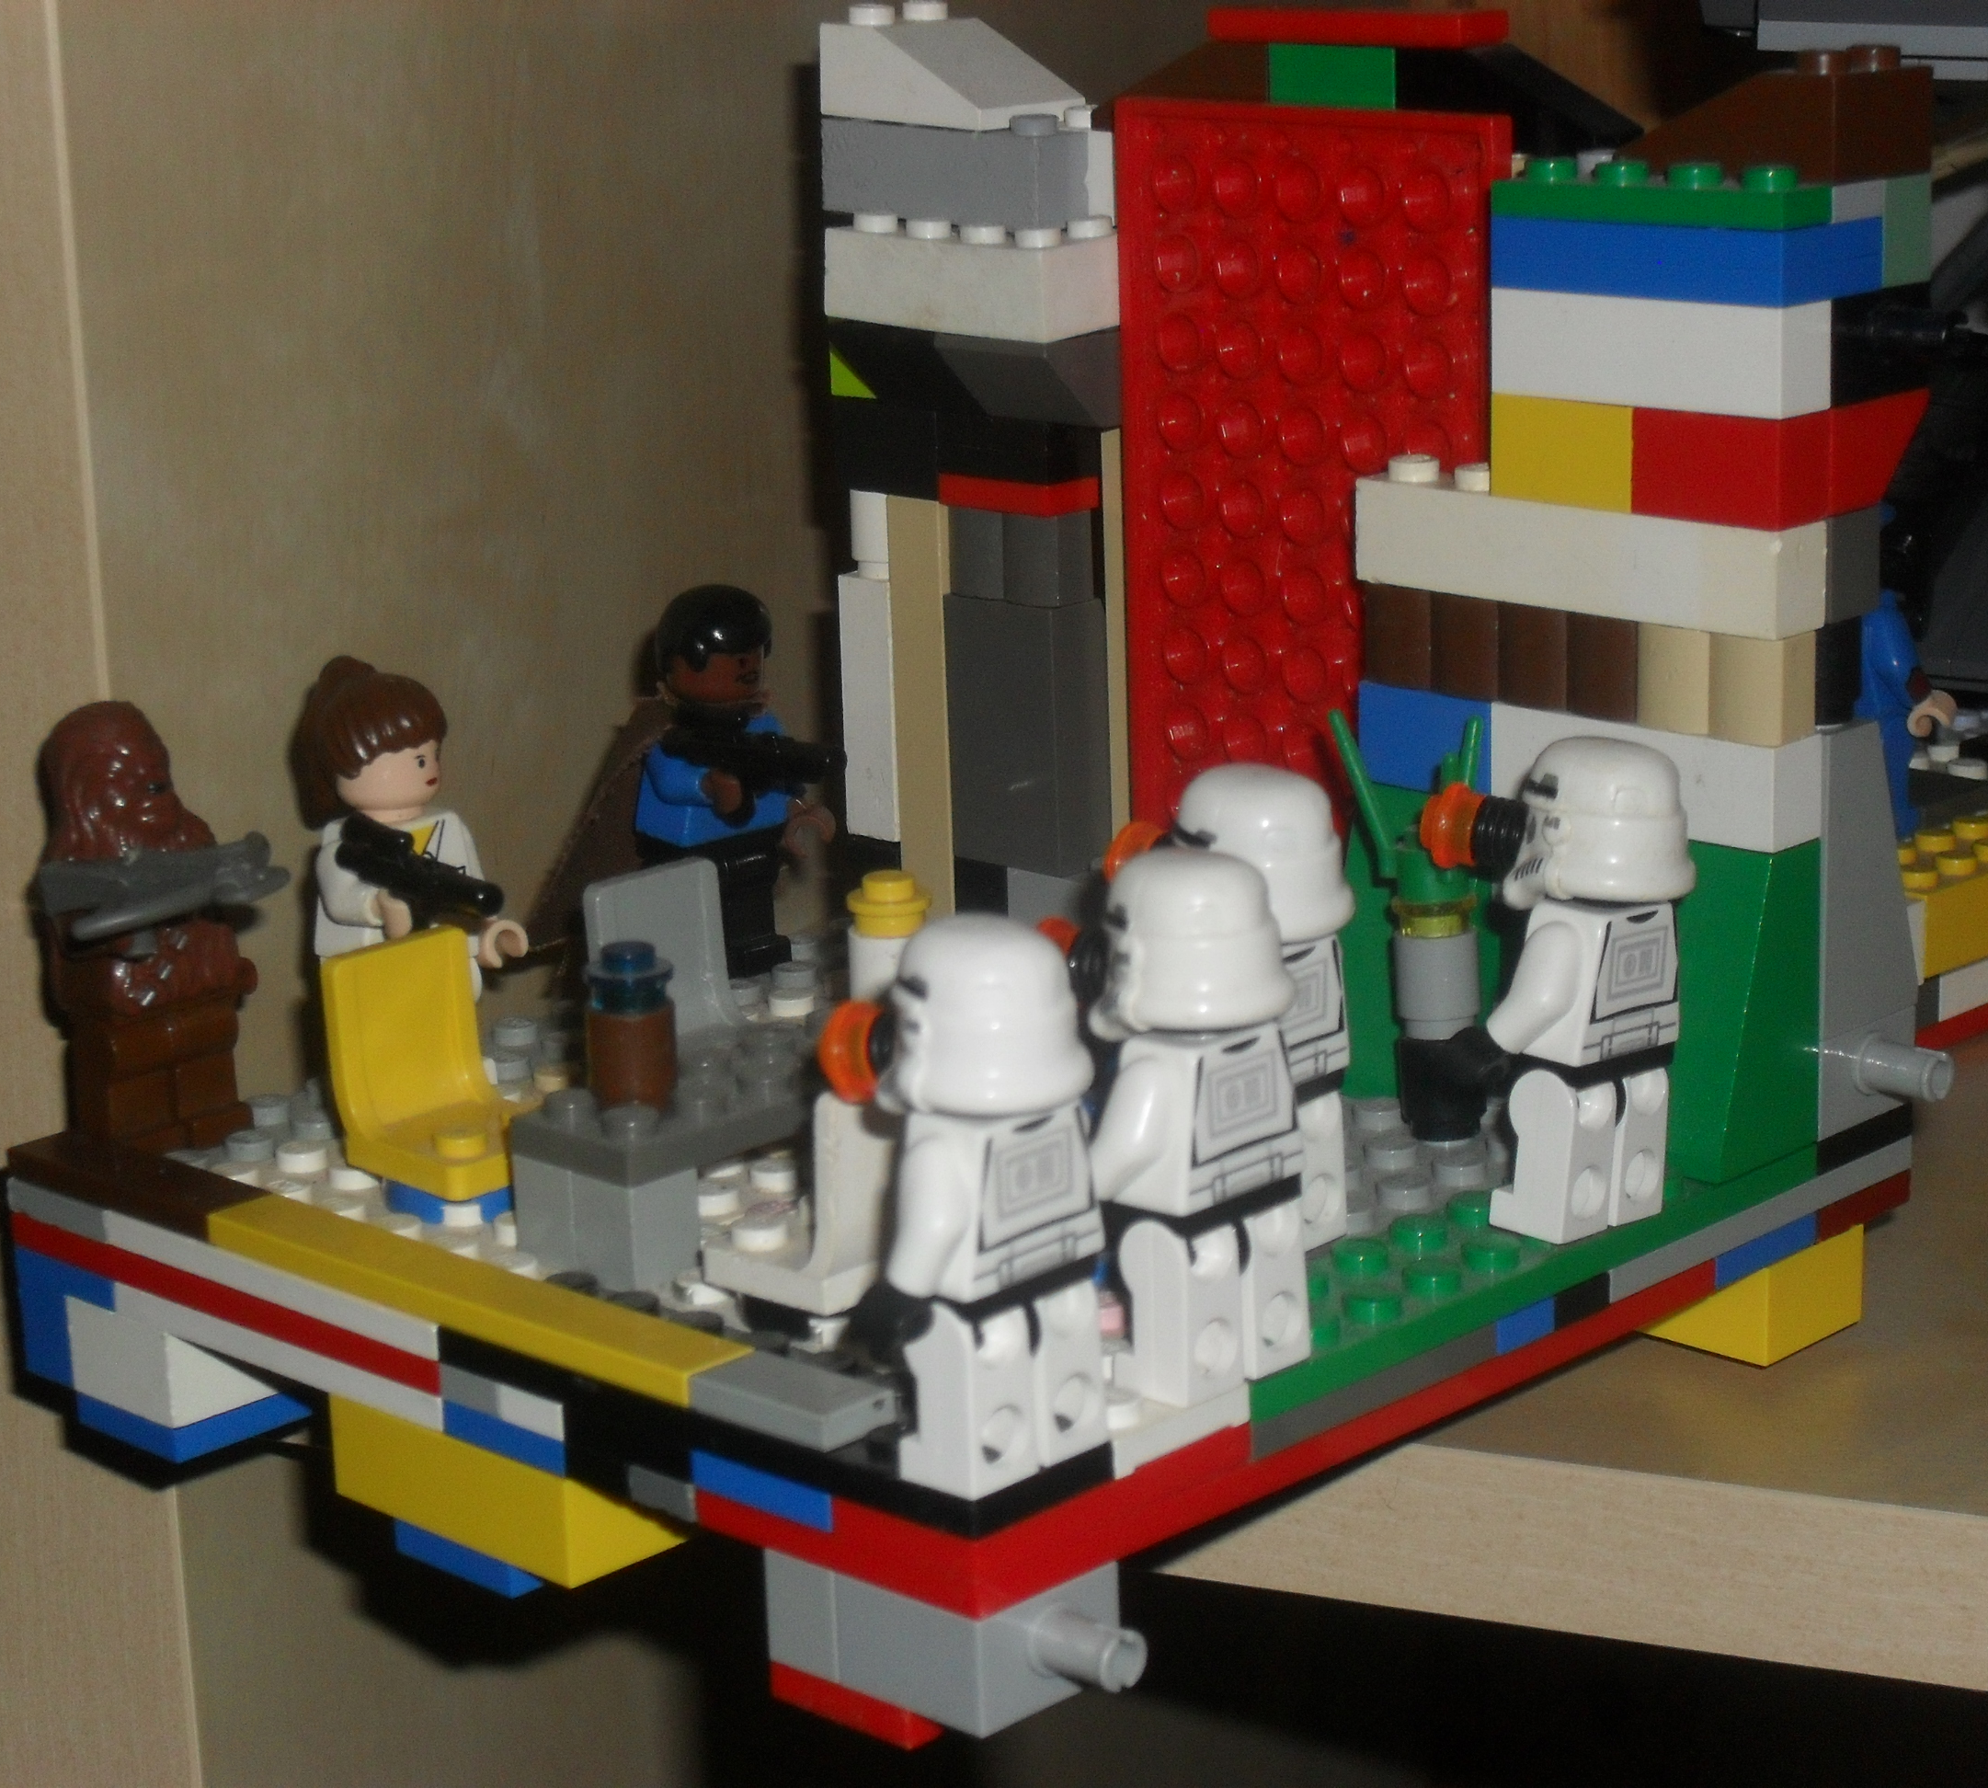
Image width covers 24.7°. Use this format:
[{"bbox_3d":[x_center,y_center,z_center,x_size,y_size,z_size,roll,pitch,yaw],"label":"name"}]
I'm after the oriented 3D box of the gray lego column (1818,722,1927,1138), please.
[{"bbox_3d":[0.077,0.002,0.426,0.012,0.039,0.016,12,20,43],"label":"gray lego column"}]

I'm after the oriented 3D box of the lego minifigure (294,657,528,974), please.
[{"bbox_3d":[-0.056,-0.001,0.443,0.027,0.044,0.021,12,20,43],"label":"lego minifigure"}]

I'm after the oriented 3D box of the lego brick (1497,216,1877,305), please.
[{"bbox_3d":[0.063,-0.058,0.412,0.032,0.007,0.016,12,20,43],"label":"lego brick"}]

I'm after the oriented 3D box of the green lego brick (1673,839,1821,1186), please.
[{"bbox_3d":[0.065,0.009,0.417,0.016,0.030,0.016,12,20,43],"label":"green lego brick"}]

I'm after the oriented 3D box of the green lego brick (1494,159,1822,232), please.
[{"bbox_3d":[0.059,-0.063,0.407,0.032,0.005,0.008,12,20,43],"label":"green lego brick"}]

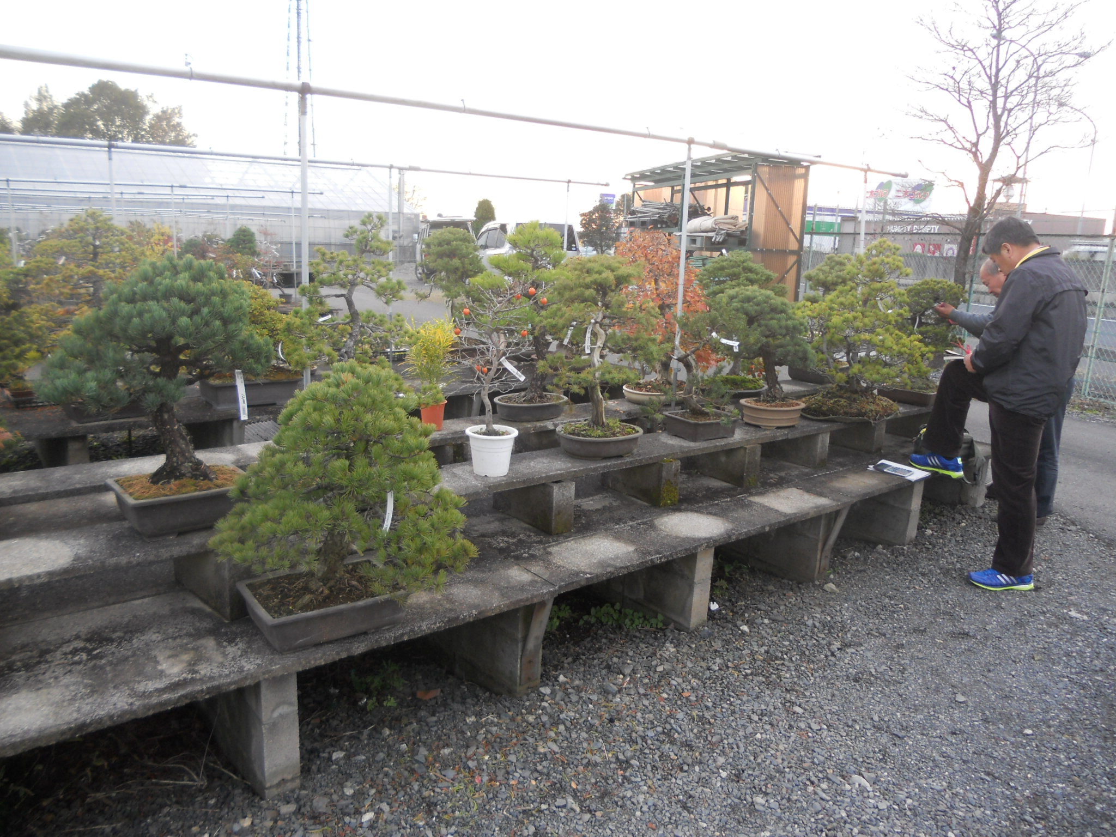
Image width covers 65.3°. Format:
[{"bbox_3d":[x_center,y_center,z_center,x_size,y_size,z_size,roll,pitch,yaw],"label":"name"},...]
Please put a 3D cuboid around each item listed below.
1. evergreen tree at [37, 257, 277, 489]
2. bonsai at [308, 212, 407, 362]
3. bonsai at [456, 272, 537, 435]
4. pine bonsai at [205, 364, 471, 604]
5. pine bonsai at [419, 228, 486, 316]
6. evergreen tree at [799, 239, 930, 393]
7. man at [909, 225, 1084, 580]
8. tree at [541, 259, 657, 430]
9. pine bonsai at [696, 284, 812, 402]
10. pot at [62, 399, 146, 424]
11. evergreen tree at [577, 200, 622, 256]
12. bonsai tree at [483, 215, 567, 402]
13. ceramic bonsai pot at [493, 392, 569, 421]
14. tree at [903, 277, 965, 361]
[{"bbox_3d":[-1.180,-0.137,2.564,0.660,0.668,0.600,-8,16,-38],"label":"evergreen tree"},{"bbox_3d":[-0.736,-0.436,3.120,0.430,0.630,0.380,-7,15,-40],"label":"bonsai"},{"bbox_3d":[-0.220,-0.229,3.070,0.310,0.570,0.290,-7,15,-40],"label":"bonsai"},{"bbox_3d":[-0.590,0.173,2.380,0.700,0.660,0.630,-7,15,-40],"label":"pine bonsai"},{"bbox_3d":[-0.854,-1.070,7.196,0.580,0.972,0.550,-8,16,-38],"label":"pine bonsai"},{"bbox_3d":[1.625,-0.536,4.630,0.700,0.820,0.600,-7,15,-40],"label":"evergreen tree"},{"bbox_3d":[2.101,-0.065,4.127,0.740,1.698,0.540,8,14,25],"label":"man"},{"bbox_3d":[0.178,-0.316,3.659,0.490,0.726,0.440,-8,16,-38],"label":"tree"},{"bbox_3d":[0.989,-0.374,4.320,0.550,0.570,0.490,-7,15,-40],"label":"pine bonsai"},{"bbox_3d":[-1.934,-0.043,3.748,0.330,0.085,0.220,-7,15,-40],"label":"pot"},{"bbox_3d":[1.069,-4.418,22.000,1.150,2.200,1.100,2,11,0],"label":"evergreen tree"},{"bbox_3d":[-0.152,-0.506,4.157,0.460,0.847,0.420,-8,16,-38],"label":"bonsai tree"},{"bbox_3d":[-0.138,-0.055,4.258,0.400,0.083,0.310,-8,16,-38],"label":"ceramic bonsai pot"},{"bbox_3d":[2.269,-0.534,5.288,0.420,0.637,0.400,-8,16,-38],"label":"tree"}]

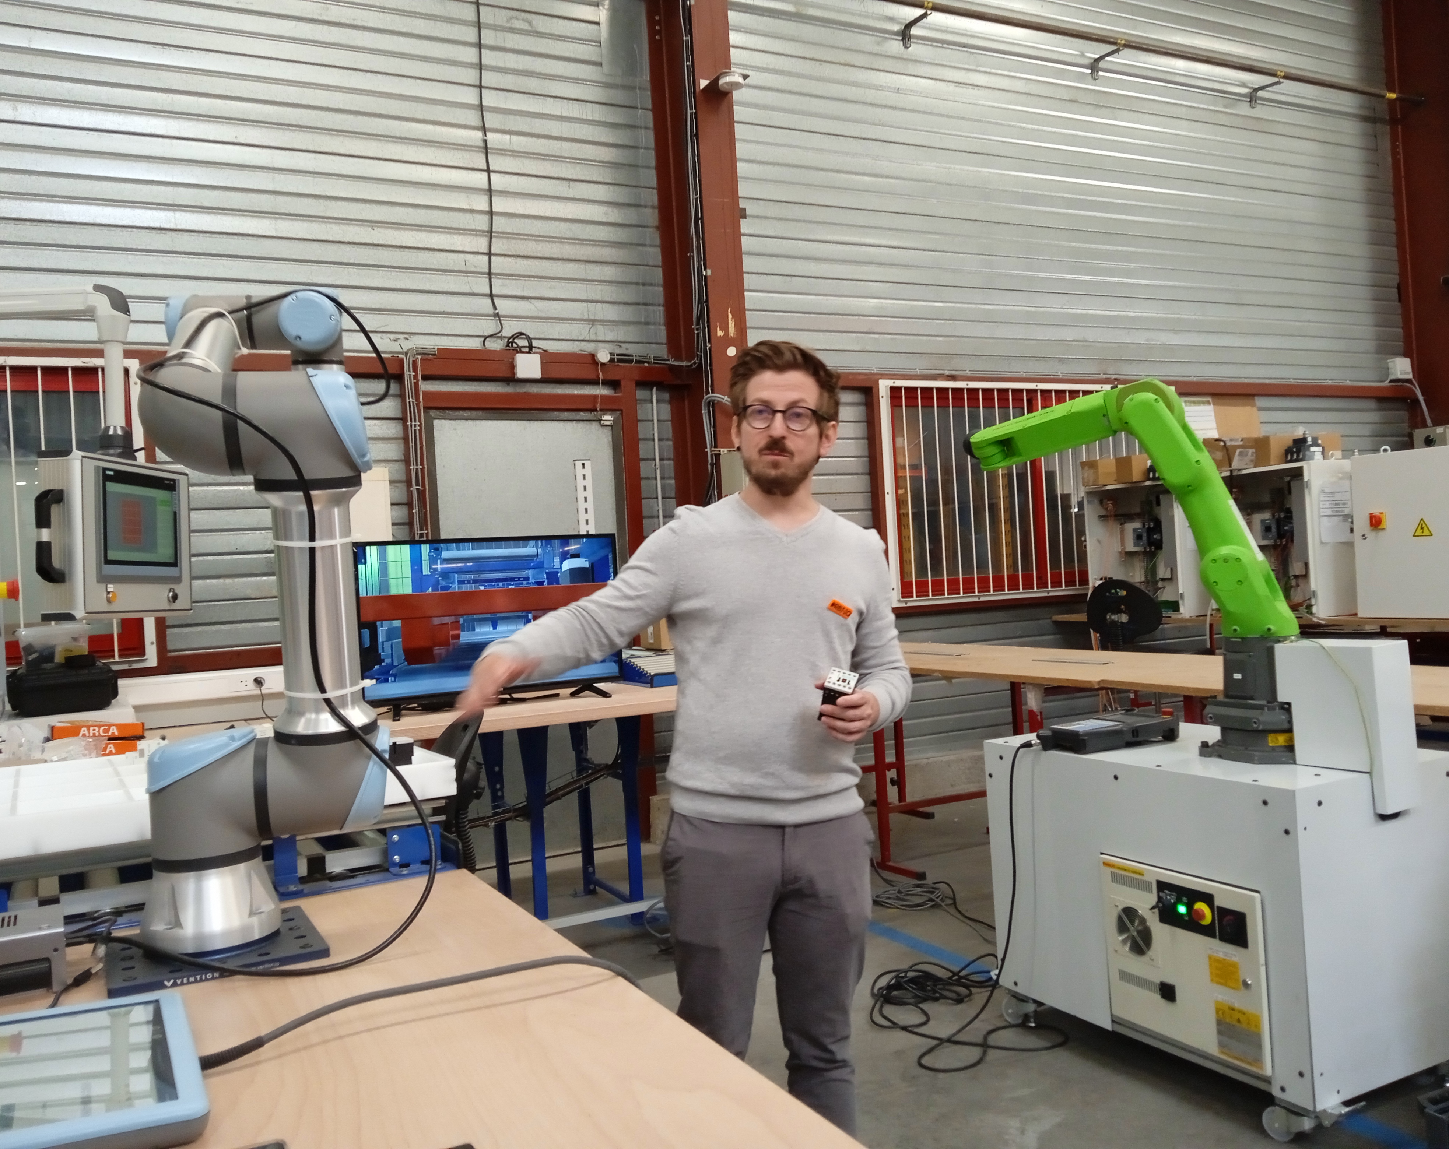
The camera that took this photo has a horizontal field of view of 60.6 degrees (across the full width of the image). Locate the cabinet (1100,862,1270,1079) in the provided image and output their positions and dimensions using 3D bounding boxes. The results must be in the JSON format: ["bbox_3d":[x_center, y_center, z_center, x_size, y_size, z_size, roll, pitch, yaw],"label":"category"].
[{"bbox_3d":[1.181,0.892,2.958,0.280,0.400,0.470,-3,0,-28],"label":"cabinet"}]

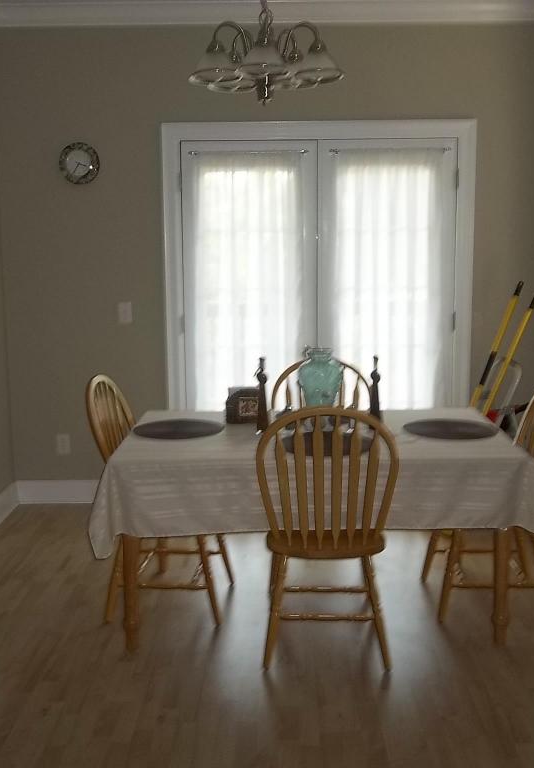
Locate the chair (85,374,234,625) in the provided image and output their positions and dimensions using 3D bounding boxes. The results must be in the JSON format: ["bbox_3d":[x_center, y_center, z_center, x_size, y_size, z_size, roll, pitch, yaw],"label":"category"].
[{"bbox_3d":[-0.432,0.448,3.338,0.540,0.970,0.475,1,10,5],"label":"chair"}]

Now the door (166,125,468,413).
[{"bbox_3d":[0.290,-0.340,4.536,1.550,2.100,0.090,0,10,1],"label":"door"}]

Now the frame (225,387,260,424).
[{"bbox_3d":[-0.095,0.088,3.357,0.150,0.150,0.060,-1,10,-4],"label":"frame"}]

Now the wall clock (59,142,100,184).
[{"bbox_3d":[-1.024,-1.205,4.365,0.228,0.228,0.040,0,10,1],"label":"wall clock"}]

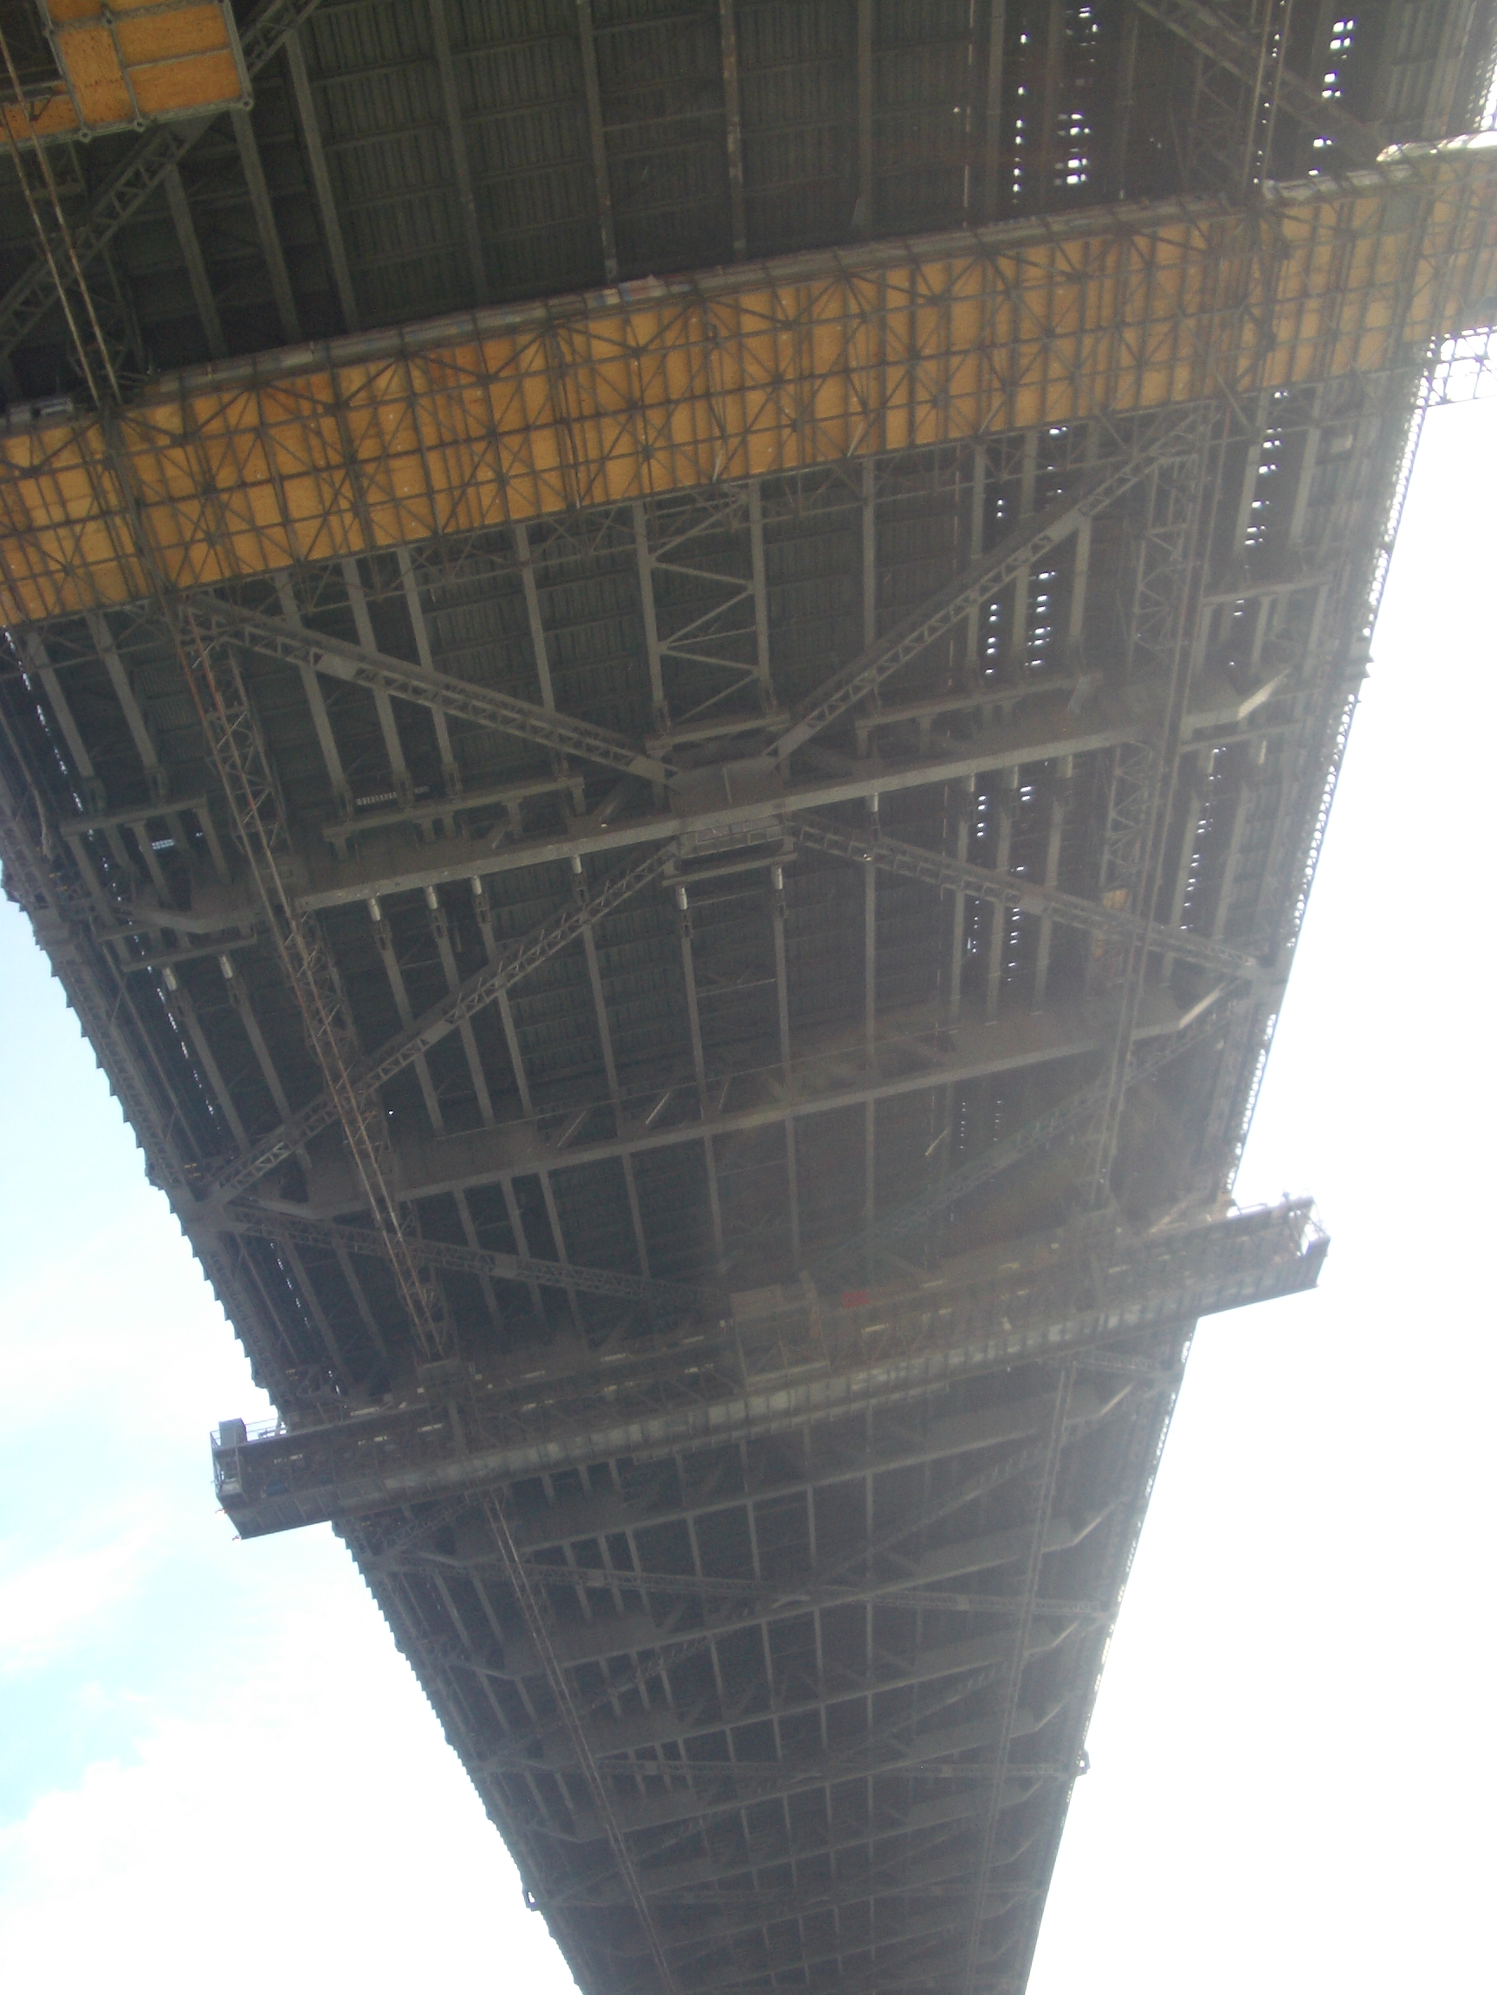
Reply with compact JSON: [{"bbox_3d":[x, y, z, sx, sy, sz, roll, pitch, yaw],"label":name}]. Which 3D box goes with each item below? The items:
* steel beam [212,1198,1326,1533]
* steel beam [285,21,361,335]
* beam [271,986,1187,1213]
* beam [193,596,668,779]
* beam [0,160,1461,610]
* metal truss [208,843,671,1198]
[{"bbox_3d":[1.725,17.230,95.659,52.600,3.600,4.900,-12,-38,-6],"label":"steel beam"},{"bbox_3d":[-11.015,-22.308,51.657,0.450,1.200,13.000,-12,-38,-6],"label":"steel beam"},{"bbox_3d":[0.145,3.915,85.643,40.500,3.100,0.900,-12,-38,-6],"label":"beam"},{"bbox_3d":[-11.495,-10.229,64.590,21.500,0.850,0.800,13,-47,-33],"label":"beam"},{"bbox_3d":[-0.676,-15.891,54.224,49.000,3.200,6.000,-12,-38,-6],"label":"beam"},{"bbox_3d":[-12.368,1.389,78.436,25.610,0.850,0.800,-35,-42,22],"label":"metal truss"}]

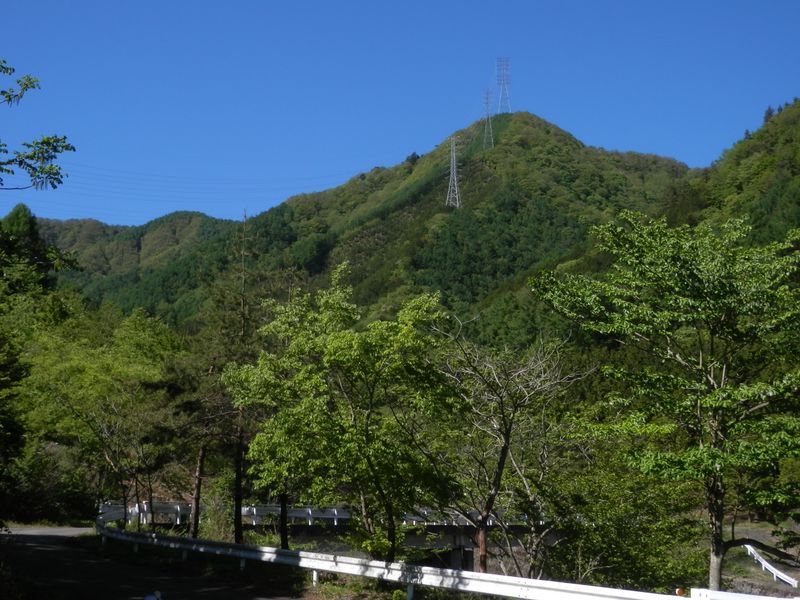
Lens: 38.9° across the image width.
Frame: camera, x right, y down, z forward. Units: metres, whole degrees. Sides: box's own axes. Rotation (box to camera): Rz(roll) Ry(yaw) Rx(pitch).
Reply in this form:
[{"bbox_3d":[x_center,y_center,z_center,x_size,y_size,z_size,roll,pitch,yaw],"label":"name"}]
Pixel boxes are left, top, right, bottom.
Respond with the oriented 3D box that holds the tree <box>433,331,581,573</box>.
[{"bbox_3d":[2.558,3.935,26.926,3.400,6.500,3.300,0,-10,0],"label":"tree"}]

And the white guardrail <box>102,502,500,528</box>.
[{"bbox_3d":[-2.700,9.725,52.103,0.600,0.850,28.000,-7,-12,35],"label":"white guardrail"}]

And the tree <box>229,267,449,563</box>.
[{"bbox_3d":[-1.496,3.040,27.896,5.200,7.700,5.000,0,-10,0],"label":"tree"}]

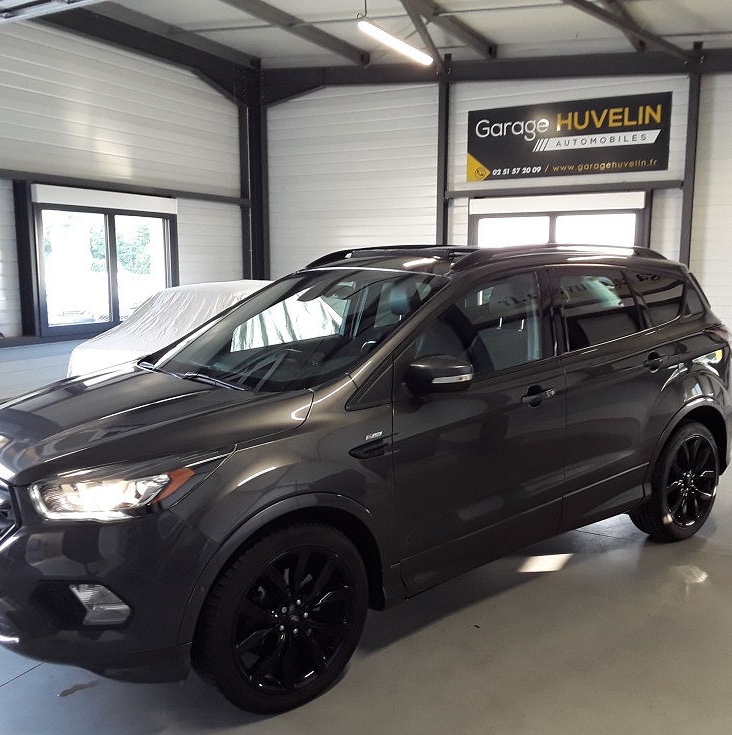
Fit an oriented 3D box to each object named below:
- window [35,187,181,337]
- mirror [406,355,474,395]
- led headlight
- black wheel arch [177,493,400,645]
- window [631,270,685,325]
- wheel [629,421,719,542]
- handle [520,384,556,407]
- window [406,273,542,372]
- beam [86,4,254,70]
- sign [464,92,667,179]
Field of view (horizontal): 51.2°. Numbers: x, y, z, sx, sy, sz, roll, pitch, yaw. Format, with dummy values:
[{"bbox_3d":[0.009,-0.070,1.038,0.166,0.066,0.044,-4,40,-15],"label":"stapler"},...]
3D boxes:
[{"bbox_3d":[-2.903,-1.206,8.771,0.170,1.570,2.070,4,9,30],"label":"window"},{"bbox_3d":[0.272,0.025,2.897,0.165,0.145,0.220,-6,10,-39],"label":"mirror"},{"bbox_3d":[-0.768,0.387,2.448,0.540,0.205,0.370,-6,10,-39],"label":"led headlight"},{"bbox_3d":[-0.276,0.690,2.696,0.910,0.520,0.160,-6,10,-38],"label":"black wheel arch"},{"bbox_3d":[1.675,-0.397,4.341,0.481,0.314,0.035,-7,-9,-43],"label":"window"},{"bbox_3d":[1.790,0.641,4.429,0.690,0.690,0.235,-6,10,-38],"label":"wheel"},{"bbox_3d":[0.767,0.124,3.395,0.220,0.085,0.055,-6,10,-39],"label":"handle"},{"bbox_3d":[0.495,-0.196,3.345,0.950,0.465,0.045,-6,-10,-39],"label":"window"},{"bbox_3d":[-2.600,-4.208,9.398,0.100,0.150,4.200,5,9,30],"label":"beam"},{"bbox_3d":[2.353,-2.729,9.156,2.450,0.860,0.040,4,9,30],"label":"sign"}]

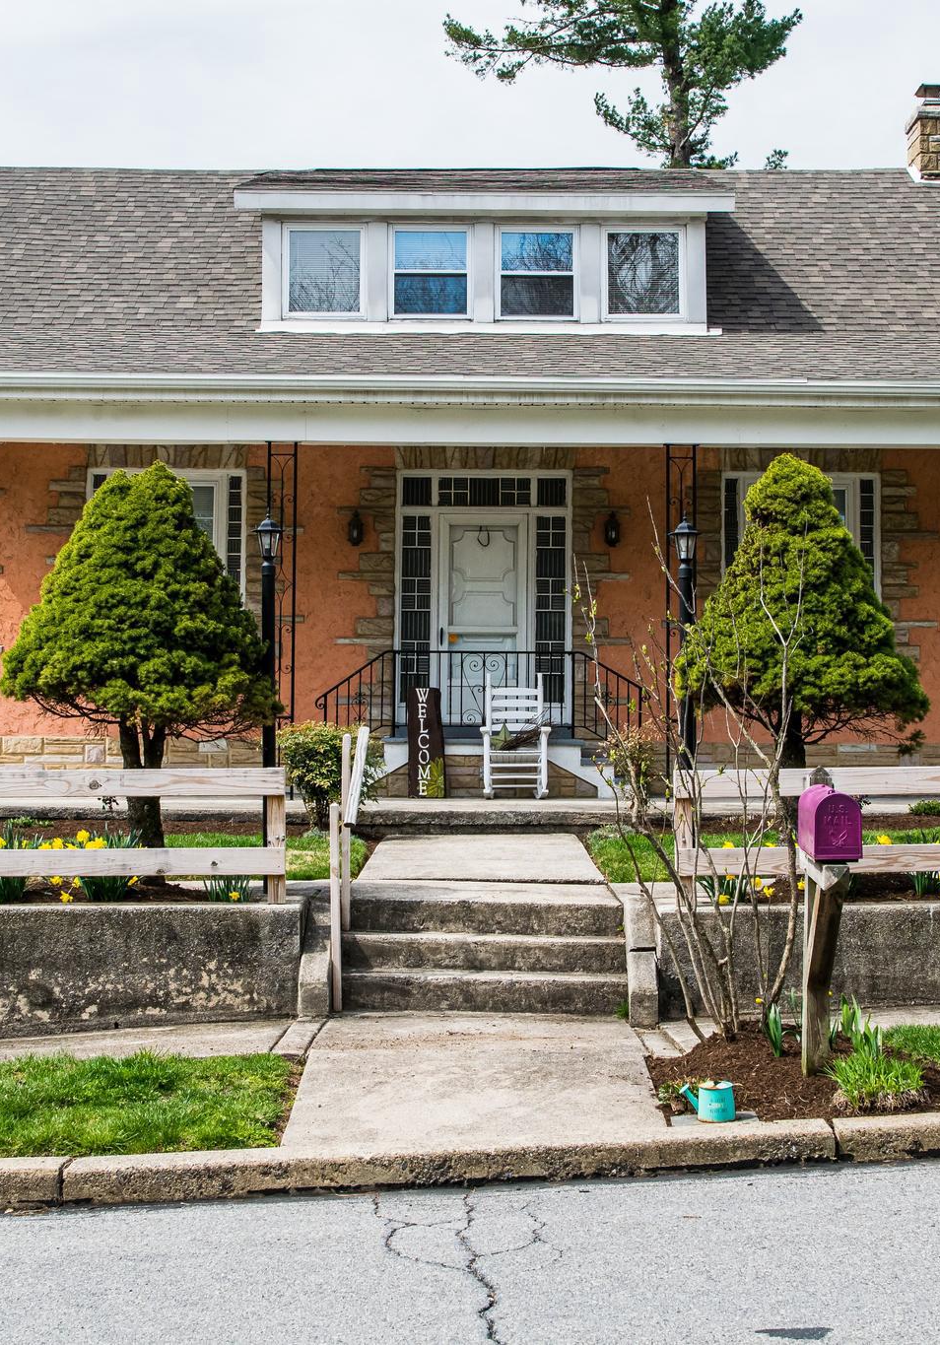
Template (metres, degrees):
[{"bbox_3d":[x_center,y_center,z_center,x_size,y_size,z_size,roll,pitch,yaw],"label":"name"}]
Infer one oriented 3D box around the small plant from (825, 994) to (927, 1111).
[{"bbox_3d":[1.630,1.519,8.100,0.400,0.405,0.400,0,-2,-1],"label":"small plant"}]

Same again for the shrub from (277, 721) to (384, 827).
[{"bbox_3d":[-1.051,0.770,15.200,0.790,0.803,0.760,0,-2,-1],"label":"shrub"}]

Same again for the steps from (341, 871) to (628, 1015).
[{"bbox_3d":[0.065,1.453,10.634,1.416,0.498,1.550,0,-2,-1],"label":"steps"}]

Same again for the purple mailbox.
[{"bbox_3d":[1.424,0.601,8.045,0.184,0.257,0.490,0,0,-1],"label":"purple mailbox"}]

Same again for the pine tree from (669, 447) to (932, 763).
[{"bbox_3d":[1.760,-0.025,10.700,1.340,2.256,1.340,0,-2,-1],"label":"pine tree"}]

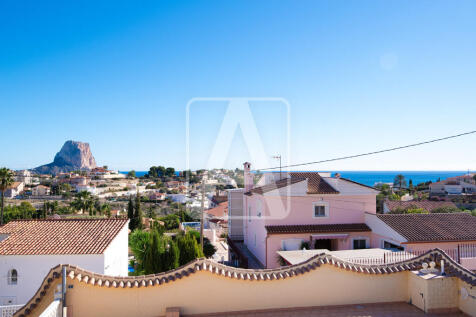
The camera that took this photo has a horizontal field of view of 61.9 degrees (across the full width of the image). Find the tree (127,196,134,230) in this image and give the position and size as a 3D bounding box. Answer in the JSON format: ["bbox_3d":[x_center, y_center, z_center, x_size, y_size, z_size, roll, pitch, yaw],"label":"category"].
[{"bbox_3d":[-14.098,7.475,52.000,1.100,5.100,1.100,0,-2,0],"label":"tree"}]

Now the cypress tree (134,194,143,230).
[{"bbox_3d":[-13.049,7.213,52.000,1.100,5.600,1.100,0,-2,0],"label":"cypress tree"}]

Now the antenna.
[{"bbox_3d":[4.334,0.987,43.500,1.050,2.800,0.450,0,-2,0],"label":"antenna"}]

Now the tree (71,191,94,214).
[{"bbox_3d":[-29.414,8.323,75.000,4.500,4.600,4.500,0,-2,0],"label":"tree"}]

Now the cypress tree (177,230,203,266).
[{"bbox_3d":[-3.180,6.426,26.000,1.700,3.600,1.700,0,-2,0],"label":"cypress tree"}]

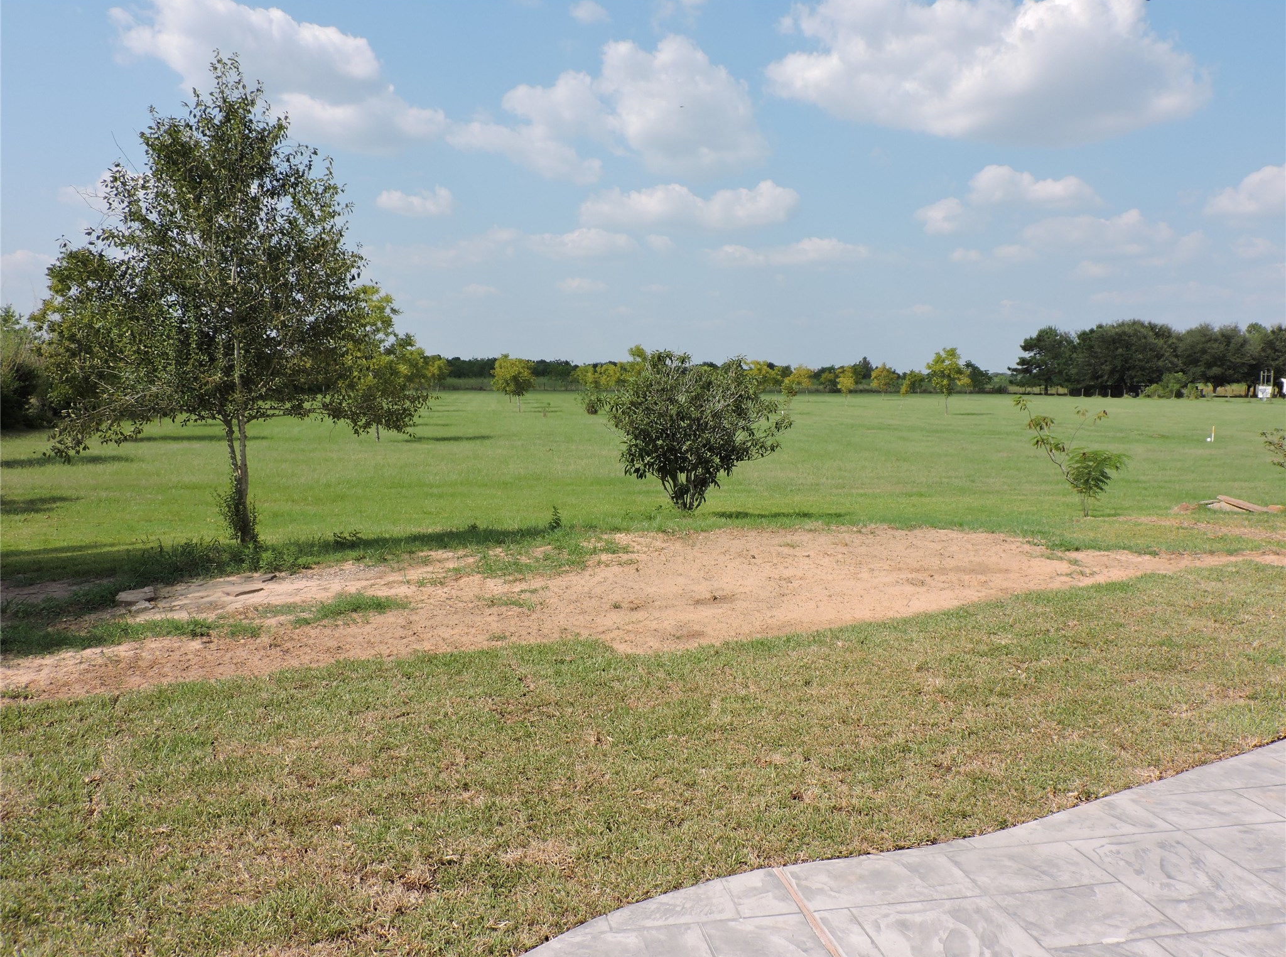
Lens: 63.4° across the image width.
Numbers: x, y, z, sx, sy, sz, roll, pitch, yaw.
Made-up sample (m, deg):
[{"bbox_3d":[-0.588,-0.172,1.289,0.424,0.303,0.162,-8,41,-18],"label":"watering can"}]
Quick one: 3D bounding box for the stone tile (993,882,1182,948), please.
[{"bbox_3d":[1.337,1.330,3.145,0.451,0.030,0.316,-1,5,-10],"label":"stone tile"}]

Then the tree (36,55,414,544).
[{"bbox_3d":[-4.202,-1.756,10.465,3.975,4.865,3.856,0,5,0],"label":"tree"}]

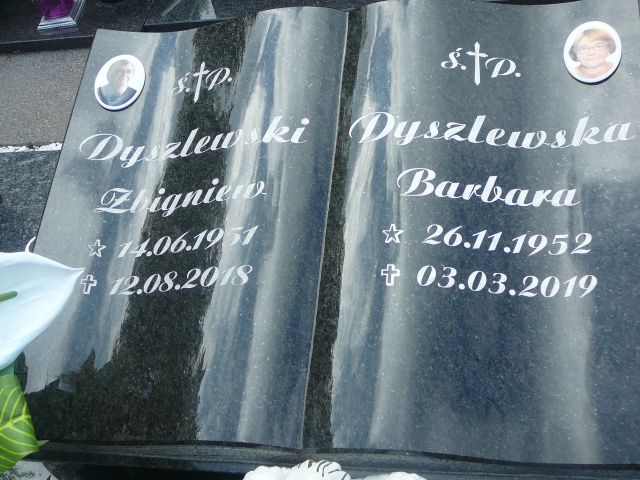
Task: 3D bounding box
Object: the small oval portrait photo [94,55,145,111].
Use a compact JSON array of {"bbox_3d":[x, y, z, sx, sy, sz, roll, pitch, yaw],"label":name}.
[{"bbox_3d":[-0.255,-0.201,1.060,0.063,0.008,0.085,4,64,3],"label":"small oval portrait photo"}]

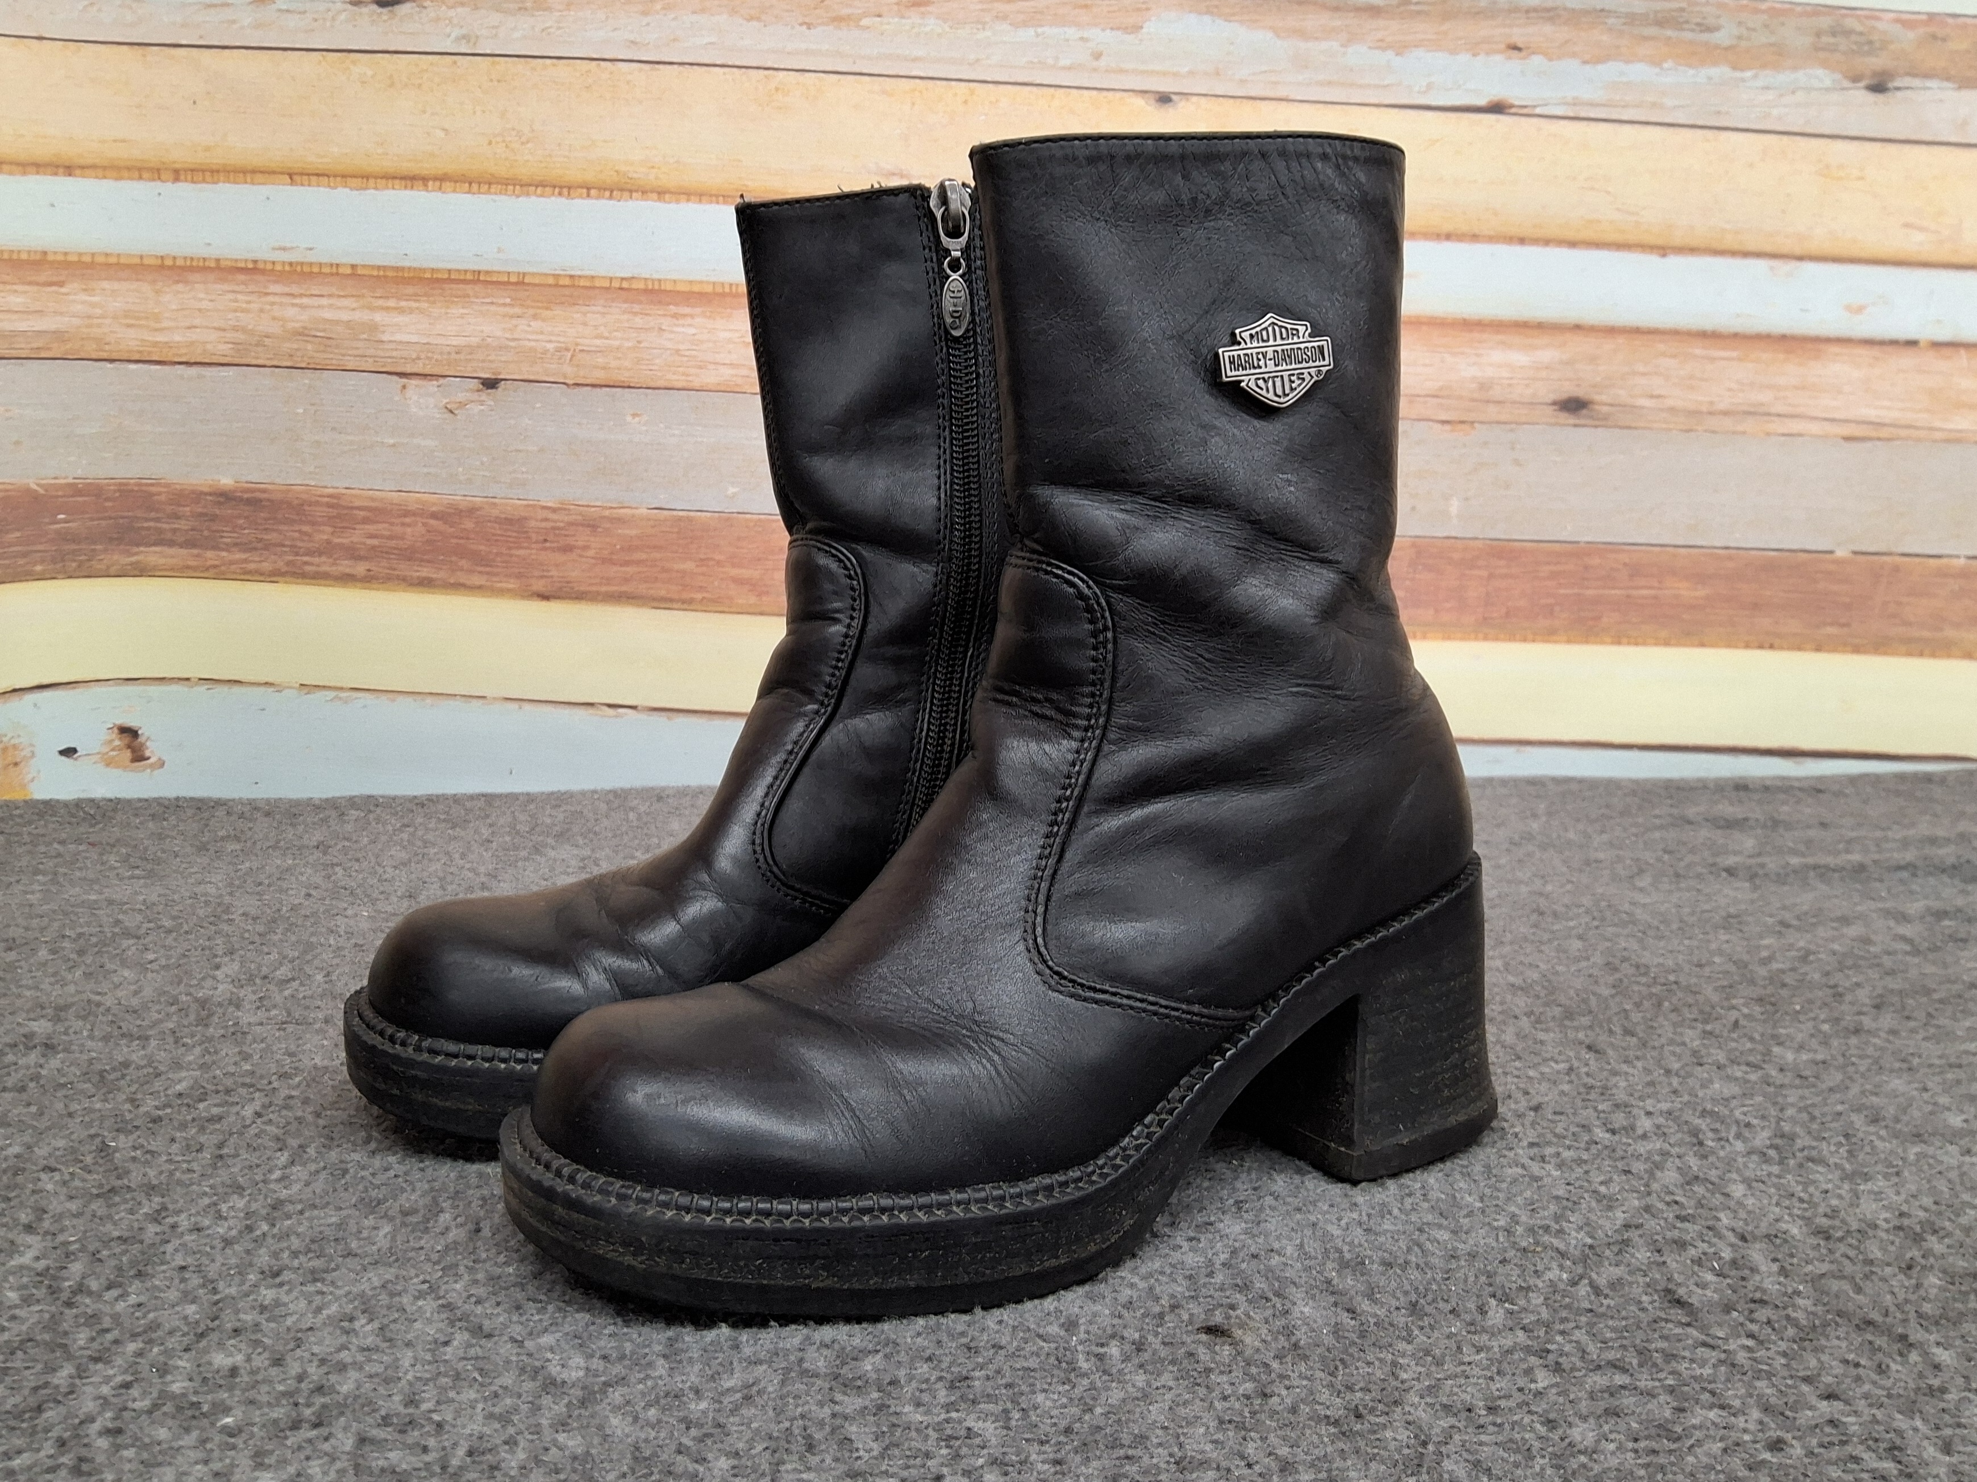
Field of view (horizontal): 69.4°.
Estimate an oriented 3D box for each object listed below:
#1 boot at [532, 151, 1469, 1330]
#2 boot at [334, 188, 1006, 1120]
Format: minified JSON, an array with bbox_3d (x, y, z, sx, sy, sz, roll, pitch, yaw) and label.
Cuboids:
[{"bbox_3d":[0.015,-0.015,0.342,0.260,0.254,0.099,-4,11,-20],"label":"boot"},{"bbox_3d":[-0.053,-0.029,0.419,0.260,0.254,0.099,-3,11,-17],"label":"boot"}]

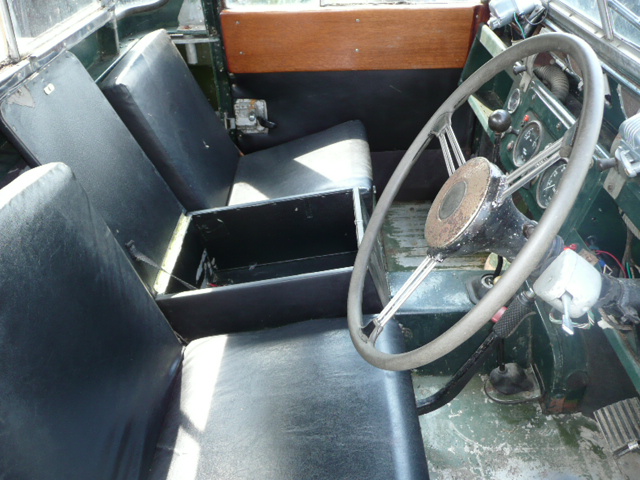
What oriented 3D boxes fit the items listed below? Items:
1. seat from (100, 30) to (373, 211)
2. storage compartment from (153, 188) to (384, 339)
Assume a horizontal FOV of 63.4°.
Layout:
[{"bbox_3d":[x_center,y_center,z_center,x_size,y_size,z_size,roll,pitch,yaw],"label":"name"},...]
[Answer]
[{"bbox_3d":[-0.191,-0.314,1.524,0.654,0.479,0.462,-1,36,0],"label":"seat"},{"bbox_3d":[-0.095,0.074,1.313,0.505,0.210,0.327,-9,36,6],"label":"storage compartment"}]

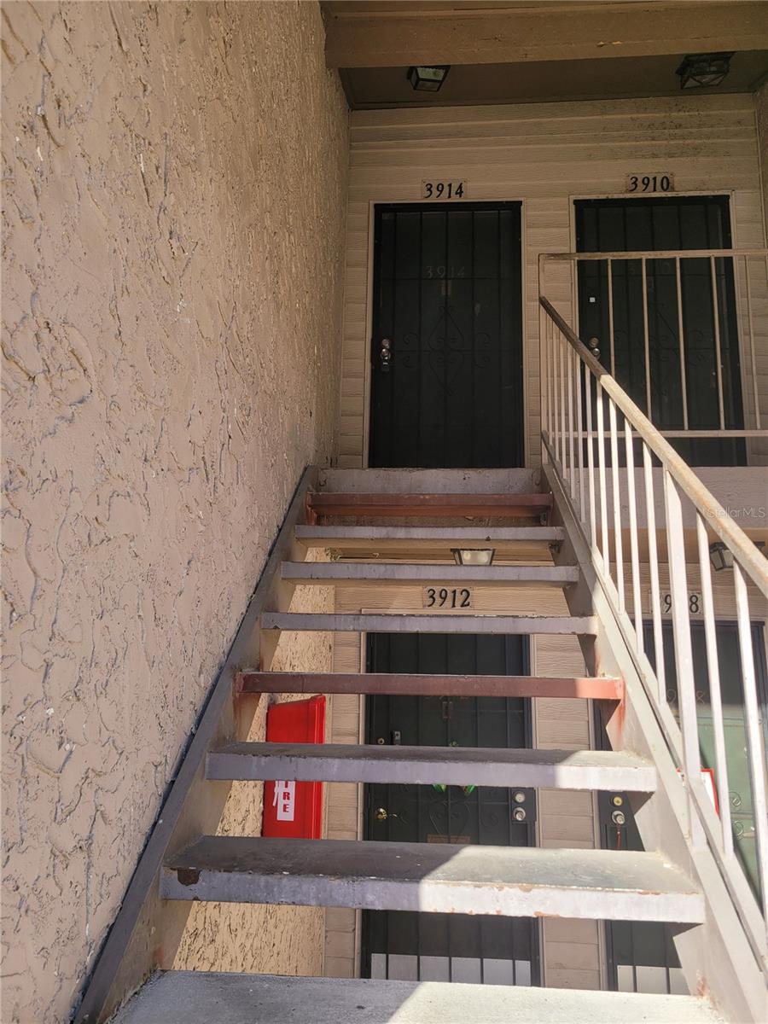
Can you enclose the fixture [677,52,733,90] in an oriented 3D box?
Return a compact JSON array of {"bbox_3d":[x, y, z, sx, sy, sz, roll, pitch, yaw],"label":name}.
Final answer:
[{"bbox_3d":[1.871,-2.584,4.495,0.260,0.130,0.260,1,7,7],"label":"fixture"}]

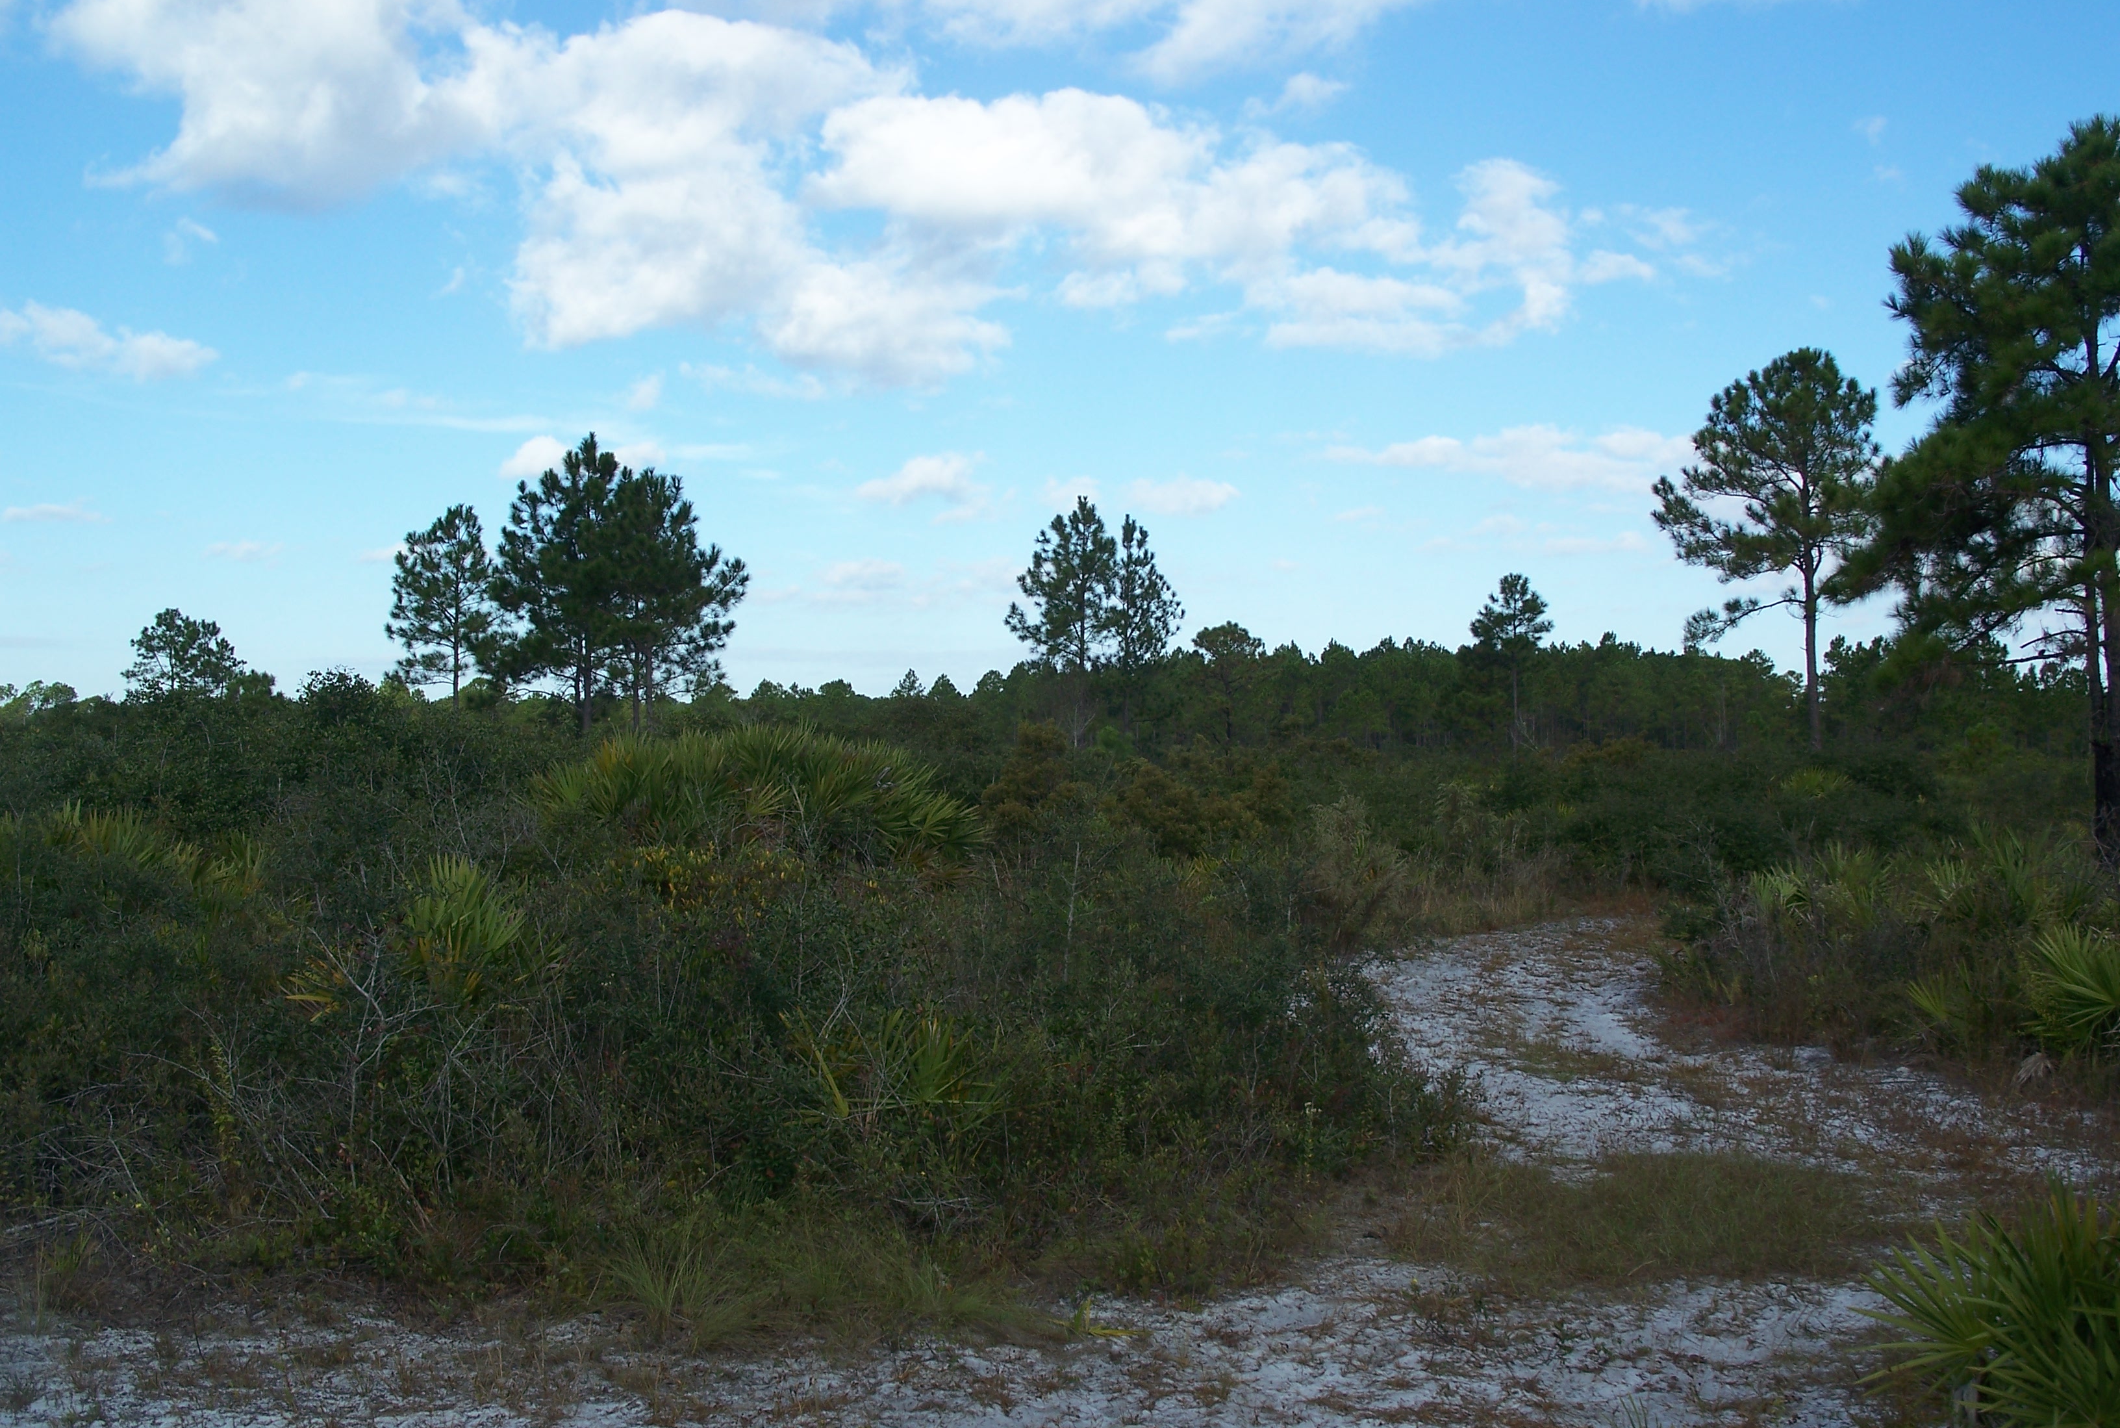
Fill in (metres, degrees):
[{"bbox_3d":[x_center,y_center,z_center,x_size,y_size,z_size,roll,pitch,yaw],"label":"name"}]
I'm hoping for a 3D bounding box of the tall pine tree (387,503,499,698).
[{"bbox_3d":[-19.550,-2.328,72.000,3.680,8.760,3.680,0,0,0],"label":"tall pine tree"}]

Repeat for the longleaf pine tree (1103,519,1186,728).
[{"bbox_3d":[2.850,-2.386,78.000,2.790,8.970,2.790,0,0,0],"label":"longleaf pine tree"}]

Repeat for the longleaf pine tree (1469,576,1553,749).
[{"bbox_3d":[16.867,-1.549,85.000,3.110,7.400,3.110,0,0,0],"label":"longleaf pine tree"}]

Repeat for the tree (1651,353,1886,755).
[{"bbox_3d":[15.623,-3.087,50.000,5.040,9.940,5.040,0,0,0],"label":"tree"}]

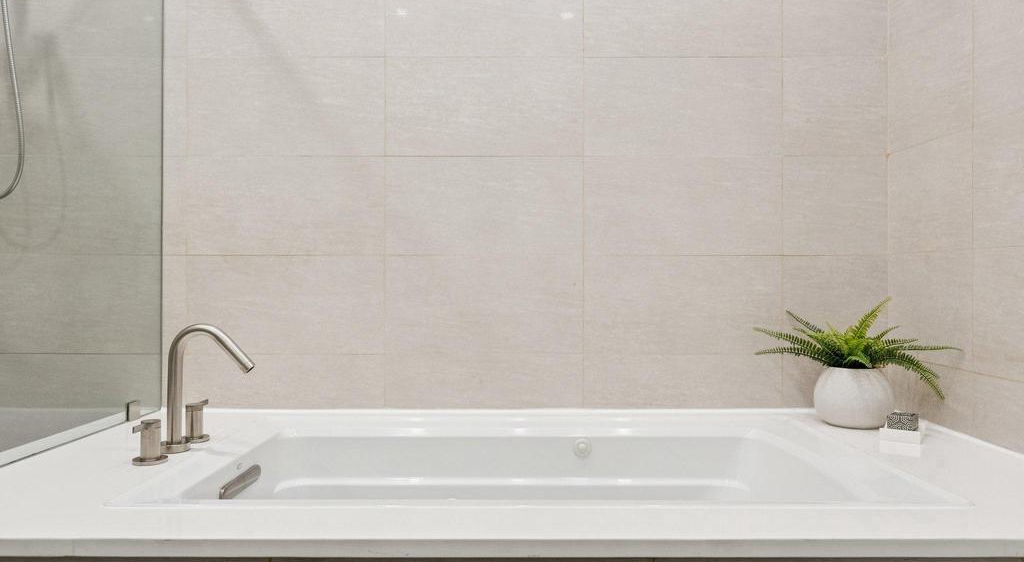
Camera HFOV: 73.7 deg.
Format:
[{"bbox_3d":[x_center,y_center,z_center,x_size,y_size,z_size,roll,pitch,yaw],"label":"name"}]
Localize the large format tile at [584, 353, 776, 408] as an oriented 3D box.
[{"bbox_3d":[0.524,0.308,2.099,0.605,0.162,0.010,0,0,0],"label":"large format tile"}]

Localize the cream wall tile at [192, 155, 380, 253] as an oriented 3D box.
[{"bbox_3d":[-0.693,-0.231,2.100,0.606,0.303,0.010,0,0,0],"label":"cream wall tile"}]

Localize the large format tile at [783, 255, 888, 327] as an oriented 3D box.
[{"bbox_3d":[0.990,0.073,2.100,0.322,0.302,0.010,0,0,0],"label":"large format tile"}]

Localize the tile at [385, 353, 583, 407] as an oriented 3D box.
[{"bbox_3d":[-0.085,0.308,2.100,0.608,0.166,0.010,0,0,0],"label":"tile"}]

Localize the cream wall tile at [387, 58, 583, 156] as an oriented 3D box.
[{"bbox_3d":[-0.085,-0.534,2.100,0.608,0.303,0.010,0,0,0],"label":"cream wall tile"}]

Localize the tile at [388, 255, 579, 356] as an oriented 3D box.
[{"bbox_3d":[-0.084,0.074,2.099,0.606,0.302,0.010,0,0,0],"label":"tile"}]

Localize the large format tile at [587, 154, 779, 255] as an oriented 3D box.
[{"bbox_3d":[0.524,-0.229,2.099,0.605,0.302,0.010,0,0,0],"label":"large format tile"}]

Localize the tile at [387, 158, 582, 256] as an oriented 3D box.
[{"bbox_3d":[-0.084,-0.229,2.099,0.606,0.302,0.010,0,0,0],"label":"tile"}]

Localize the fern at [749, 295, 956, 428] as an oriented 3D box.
[{"bbox_3d":[0.930,0.217,1.865,0.500,0.345,0.430,0,0,0],"label":"fern"}]

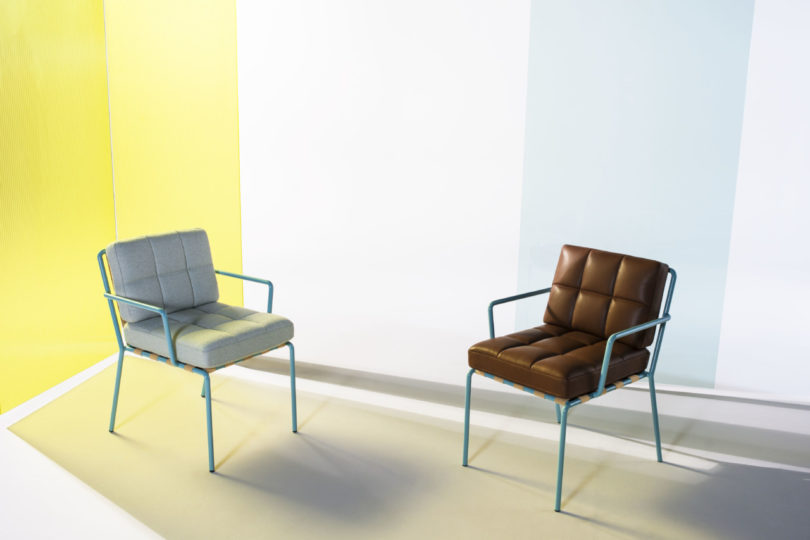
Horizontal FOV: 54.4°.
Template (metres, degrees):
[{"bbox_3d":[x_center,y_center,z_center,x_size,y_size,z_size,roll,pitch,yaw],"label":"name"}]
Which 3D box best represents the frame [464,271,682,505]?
[{"bbox_3d":[0.607,0.352,2.960,0.625,0.803,0.563,-10,16,-41],"label":"frame"}]

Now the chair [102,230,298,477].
[{"bbox_3d":[-0.830,0.292,3.207,0.625,0.777,0.563,10,15,35],"label":"chair"}]

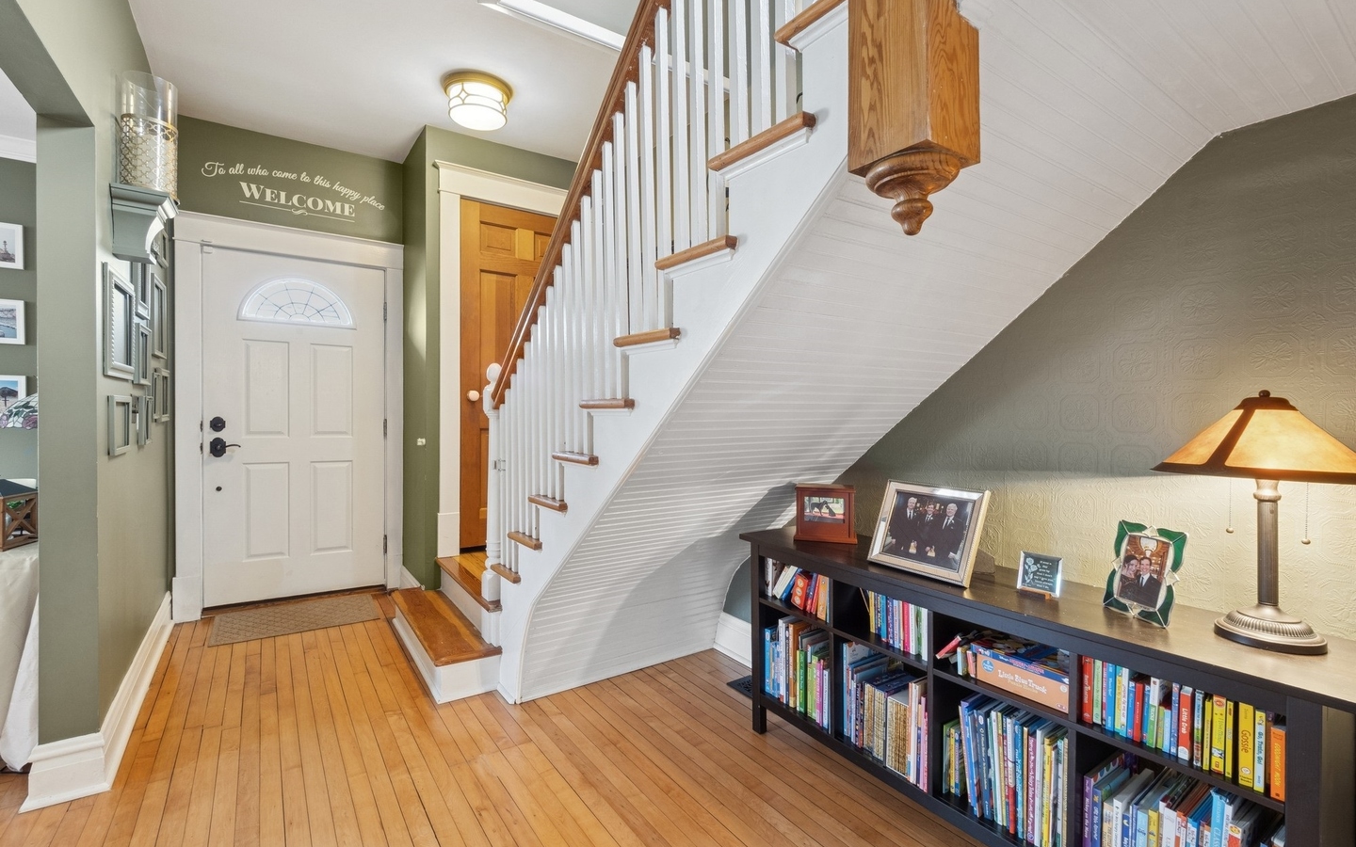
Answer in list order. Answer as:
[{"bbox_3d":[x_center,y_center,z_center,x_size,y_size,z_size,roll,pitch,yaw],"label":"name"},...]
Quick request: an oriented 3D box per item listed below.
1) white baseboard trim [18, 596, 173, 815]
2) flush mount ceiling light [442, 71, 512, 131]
[{"bbox_3d":[-2.240,0.983,2.213,0.181,0.180,1.639,0,1,-37],"label":"white baseboard trim"},{"bbox_3d":[-1.005,-1.609,2.760,0.338,0.126,0.338,0,0,-32],"label":"flush mount ceiling light"}]

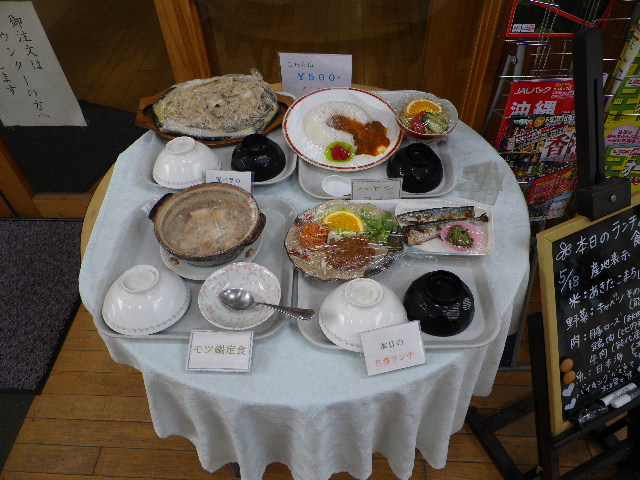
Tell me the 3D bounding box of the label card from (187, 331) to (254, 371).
[{"bbox_3d":[-0.156,0.175,0.815,0.100,0.005,0.063,1,67,4],"label":"label card"}]

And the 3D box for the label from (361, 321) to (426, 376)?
[{"bbox_3d":[0.113,0.165,0.789,0.093,0.068,0.005,-11,6,-7],"label":"label"}]

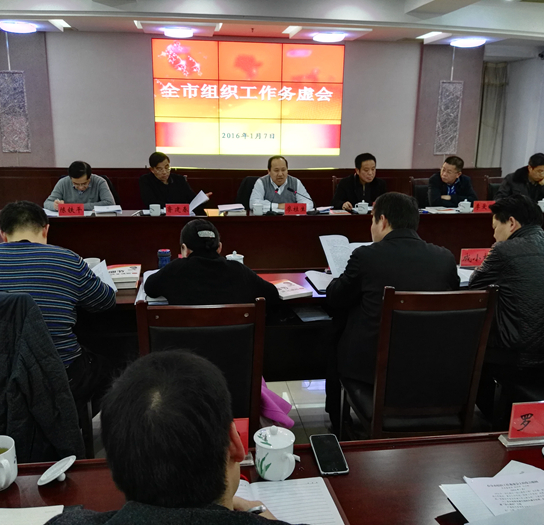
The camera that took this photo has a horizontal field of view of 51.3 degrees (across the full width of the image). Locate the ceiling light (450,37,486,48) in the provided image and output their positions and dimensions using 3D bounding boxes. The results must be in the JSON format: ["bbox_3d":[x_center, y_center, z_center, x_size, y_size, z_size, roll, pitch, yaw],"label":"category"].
[{"bbox_3d":[3.060,-3.397,8.797,0.500,0.120,0.500,-1,15,-9],"label":"ceiling light"}]

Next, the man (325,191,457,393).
[{"bbox_3d":[0.510,0.327,2.558,0.560,1.270,0.740,-3,15,-16],"label":"man"}]

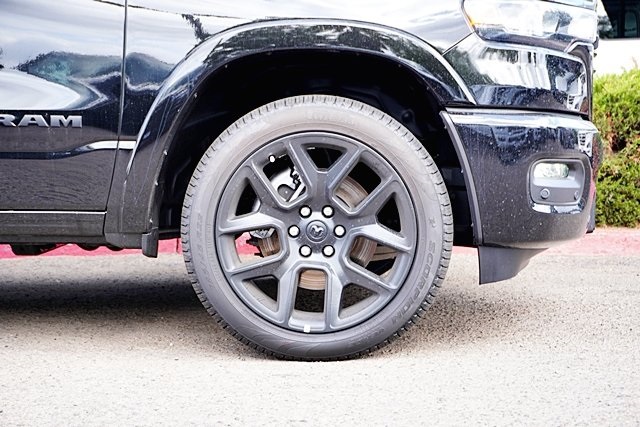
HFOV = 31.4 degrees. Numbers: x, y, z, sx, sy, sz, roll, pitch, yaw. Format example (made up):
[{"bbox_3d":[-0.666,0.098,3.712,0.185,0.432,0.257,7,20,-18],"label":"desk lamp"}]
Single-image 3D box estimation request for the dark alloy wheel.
[{"bbox_3d":[-0.009,0.046,3.500,0.815,0.805,0.285,0,1,0],"label":"dark alloy wheel"}]

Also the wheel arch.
[{"bbox_3d":[-0.086,-0.235,3.400,1.100,0.690,0.170,0,1,0],"label":"wheel arch"}]

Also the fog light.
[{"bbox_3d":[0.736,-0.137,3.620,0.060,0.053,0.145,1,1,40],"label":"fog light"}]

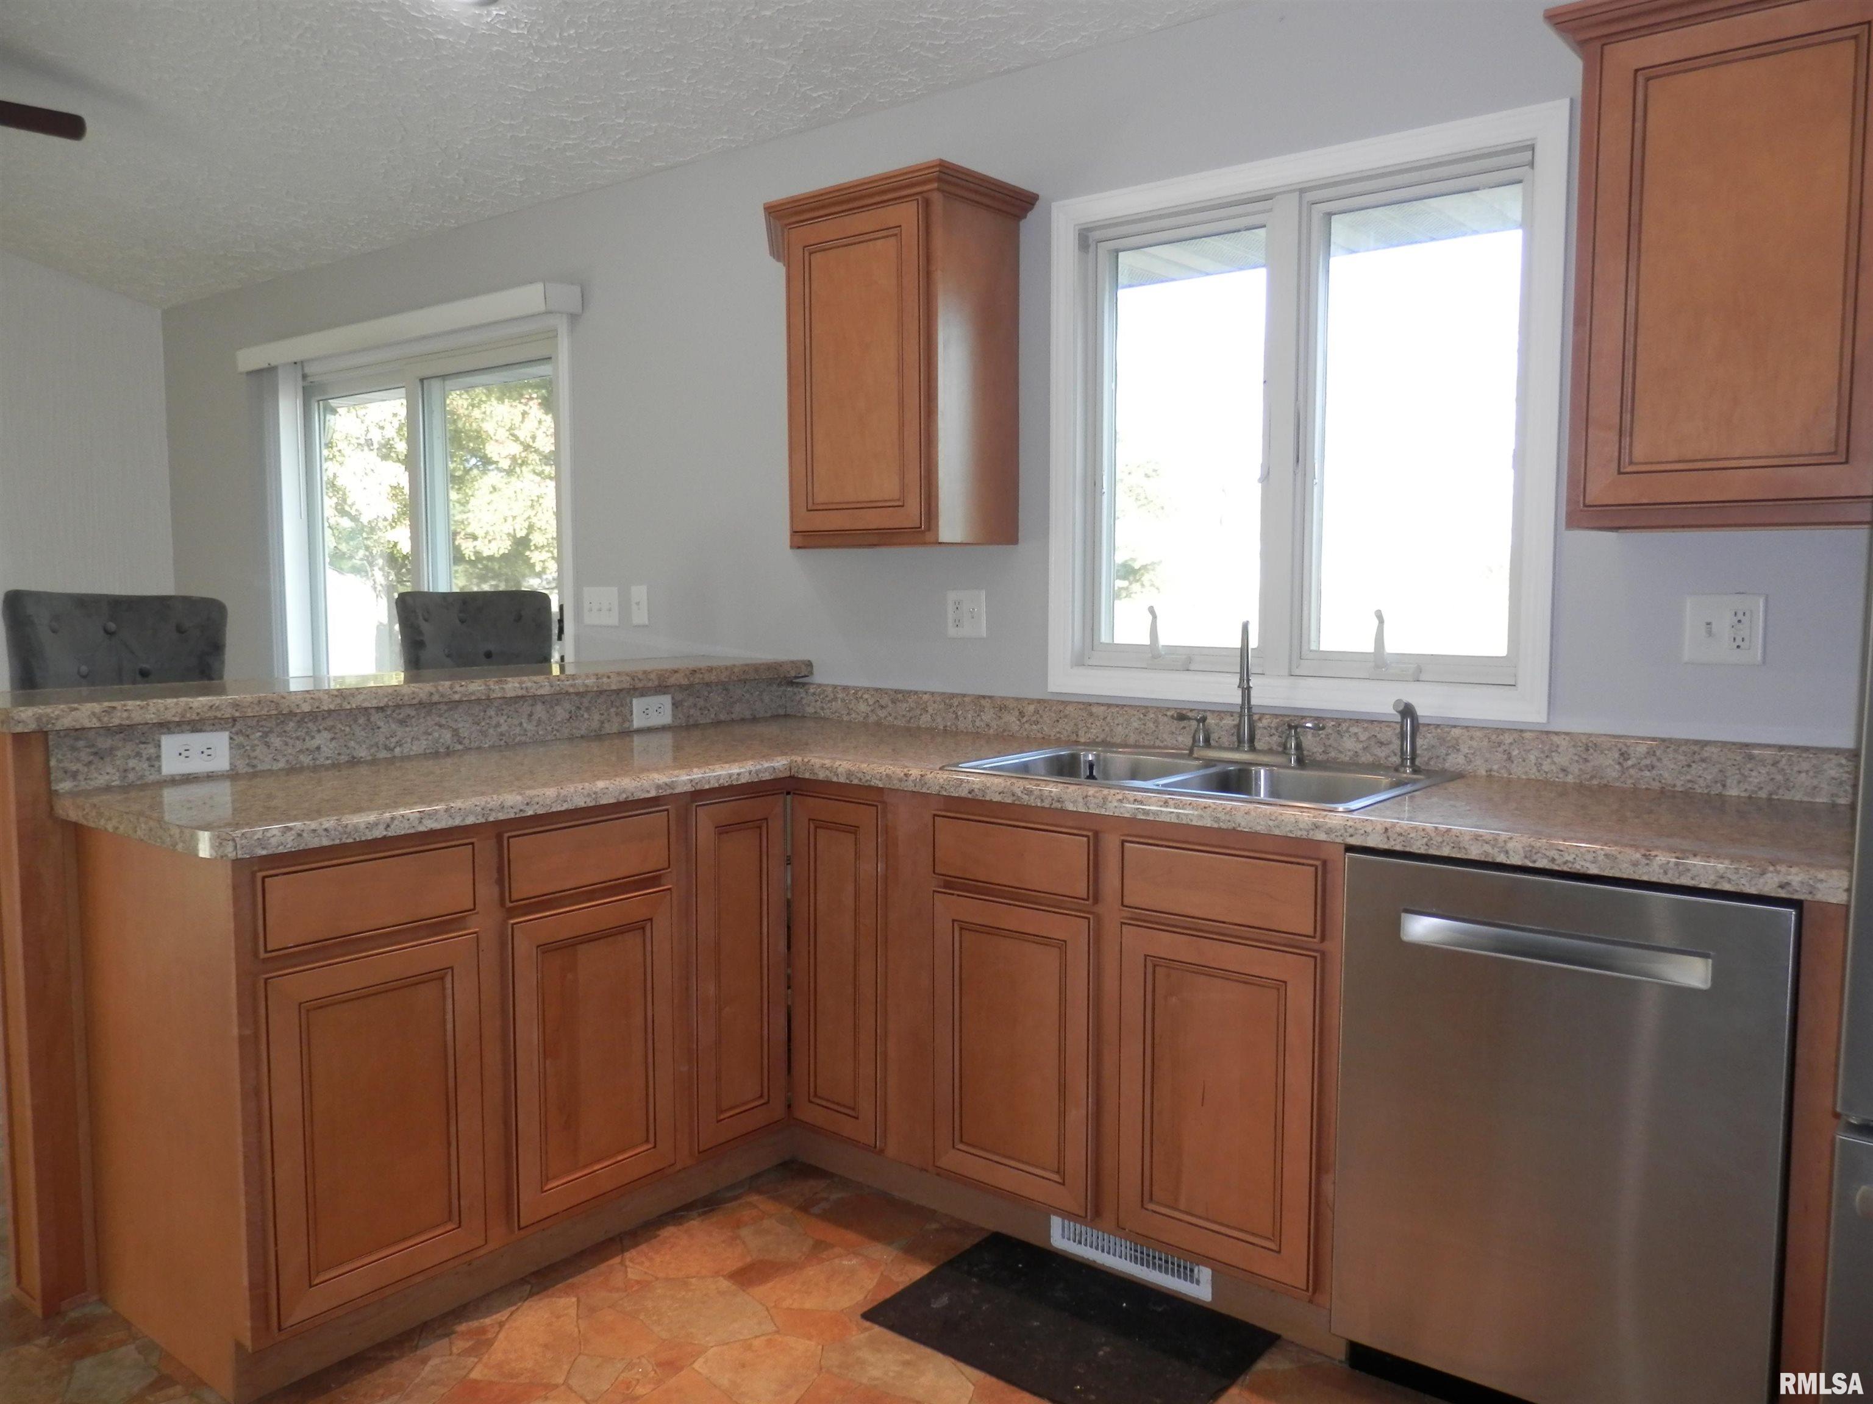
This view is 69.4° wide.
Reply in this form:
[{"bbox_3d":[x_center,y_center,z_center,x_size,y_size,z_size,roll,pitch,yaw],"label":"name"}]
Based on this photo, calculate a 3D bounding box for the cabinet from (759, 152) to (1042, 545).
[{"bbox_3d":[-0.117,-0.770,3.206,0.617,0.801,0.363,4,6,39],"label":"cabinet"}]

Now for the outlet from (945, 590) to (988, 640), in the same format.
[{"bbox_3d":[0.071,-0.216,3.324,0.117,0.116,0.012,4,6,39],"label":"outlet"}]

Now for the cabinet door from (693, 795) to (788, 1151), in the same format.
[{"bbox_3d":[-0.406,0.551,2.795,0.020,0.707,0.255,4,6,38],"label":"cabinet door"}]

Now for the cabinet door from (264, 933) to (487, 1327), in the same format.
[{"bbox_3d":[-0.900,0.674,2.188,0.022,0.557,0.360,4,6,39],"label":"cabinet door"}]

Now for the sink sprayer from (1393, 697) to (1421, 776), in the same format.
[{"bbox_3d":[0.889,0.070,2.564,0.050,0.136,0.082,4,6,39],"label":"sink sprayer"}]

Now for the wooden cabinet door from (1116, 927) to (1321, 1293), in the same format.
[{"bbox_3d":[0.469,0.669,2.273,0.362,0.557,0.022,4,6,39],"label":"wooden cabinet door"}]

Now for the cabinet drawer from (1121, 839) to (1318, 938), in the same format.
[{"bbox_3d":[0.466,0.303,2.232,0.357,0.121,0.023,4,6,38],"label":"cabinet drawer"}]

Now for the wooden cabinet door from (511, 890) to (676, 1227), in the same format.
[{"bbox_3d":[-0.630,0.644,2.498,0.023,0.553,0.360,4,6,38],"label":"wooden cabinet door"}]

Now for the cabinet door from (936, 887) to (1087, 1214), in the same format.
[{"bbox_3d":[0.139,0.645,2.519,0.354,0.553,0.023,4,6,38],"label":"cabinet door"}]

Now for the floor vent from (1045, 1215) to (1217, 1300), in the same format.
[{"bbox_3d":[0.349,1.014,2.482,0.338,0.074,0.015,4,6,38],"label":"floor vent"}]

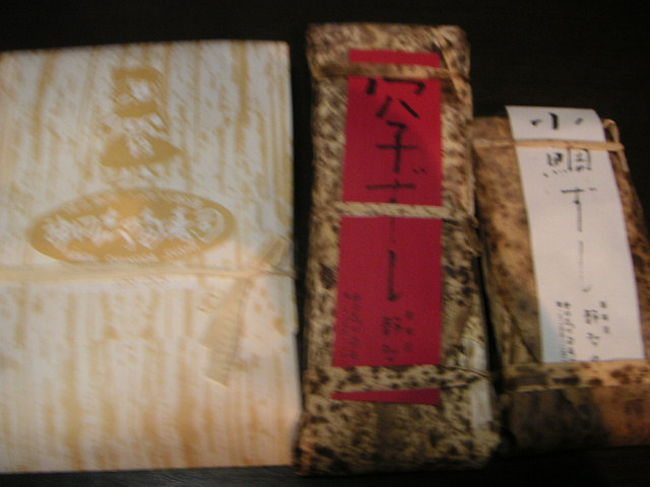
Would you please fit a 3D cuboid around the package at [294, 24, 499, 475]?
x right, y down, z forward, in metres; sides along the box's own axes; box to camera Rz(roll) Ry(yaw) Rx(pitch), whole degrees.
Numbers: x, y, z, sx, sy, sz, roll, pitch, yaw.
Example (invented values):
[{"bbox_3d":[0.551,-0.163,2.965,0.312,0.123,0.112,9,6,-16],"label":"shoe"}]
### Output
[{"bbox_3d":[0.031,-0.002,0.352,0.084,0.042,0.222,1,70,0],"label":"package"}]

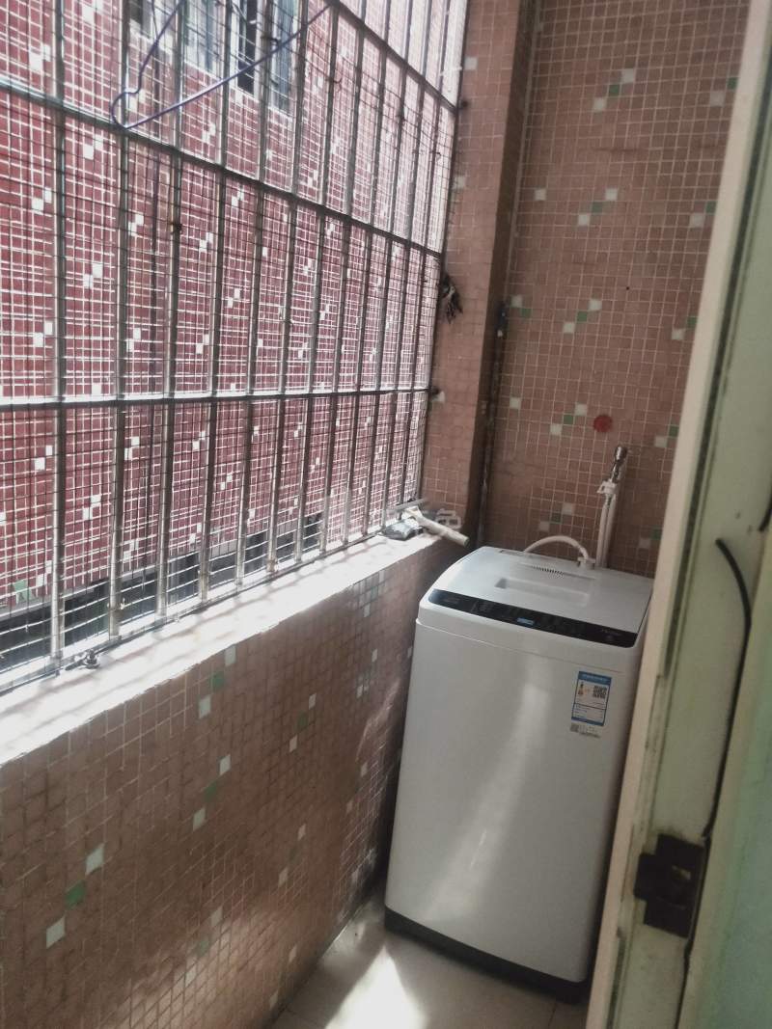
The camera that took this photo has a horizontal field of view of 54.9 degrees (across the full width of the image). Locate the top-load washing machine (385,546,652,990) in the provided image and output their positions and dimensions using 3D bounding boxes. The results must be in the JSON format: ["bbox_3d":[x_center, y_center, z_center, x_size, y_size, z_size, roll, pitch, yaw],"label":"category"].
[{"bbox_3d":[0.381,0.627,1.993,0.522,0.920,0.530,10,13,23],"label":"top-load washing machine"}]

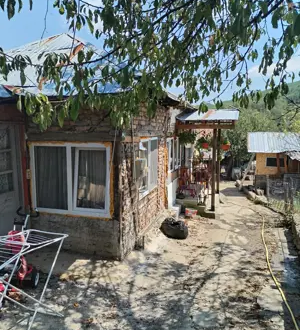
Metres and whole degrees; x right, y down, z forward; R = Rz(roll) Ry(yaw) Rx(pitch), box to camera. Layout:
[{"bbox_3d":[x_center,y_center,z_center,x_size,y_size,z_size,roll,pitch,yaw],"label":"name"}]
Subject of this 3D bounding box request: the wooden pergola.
[{"bbox_3d":[1.725,-0.253,8.409,1.470,2.550,2.450,2,7,18],"label":"wooden pergola"}]

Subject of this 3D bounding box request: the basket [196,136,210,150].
[{"bbox_3d":[1.514,-0.637,8.500,0.380,0.400,0.380,2,7,18],"label":"basket"}]

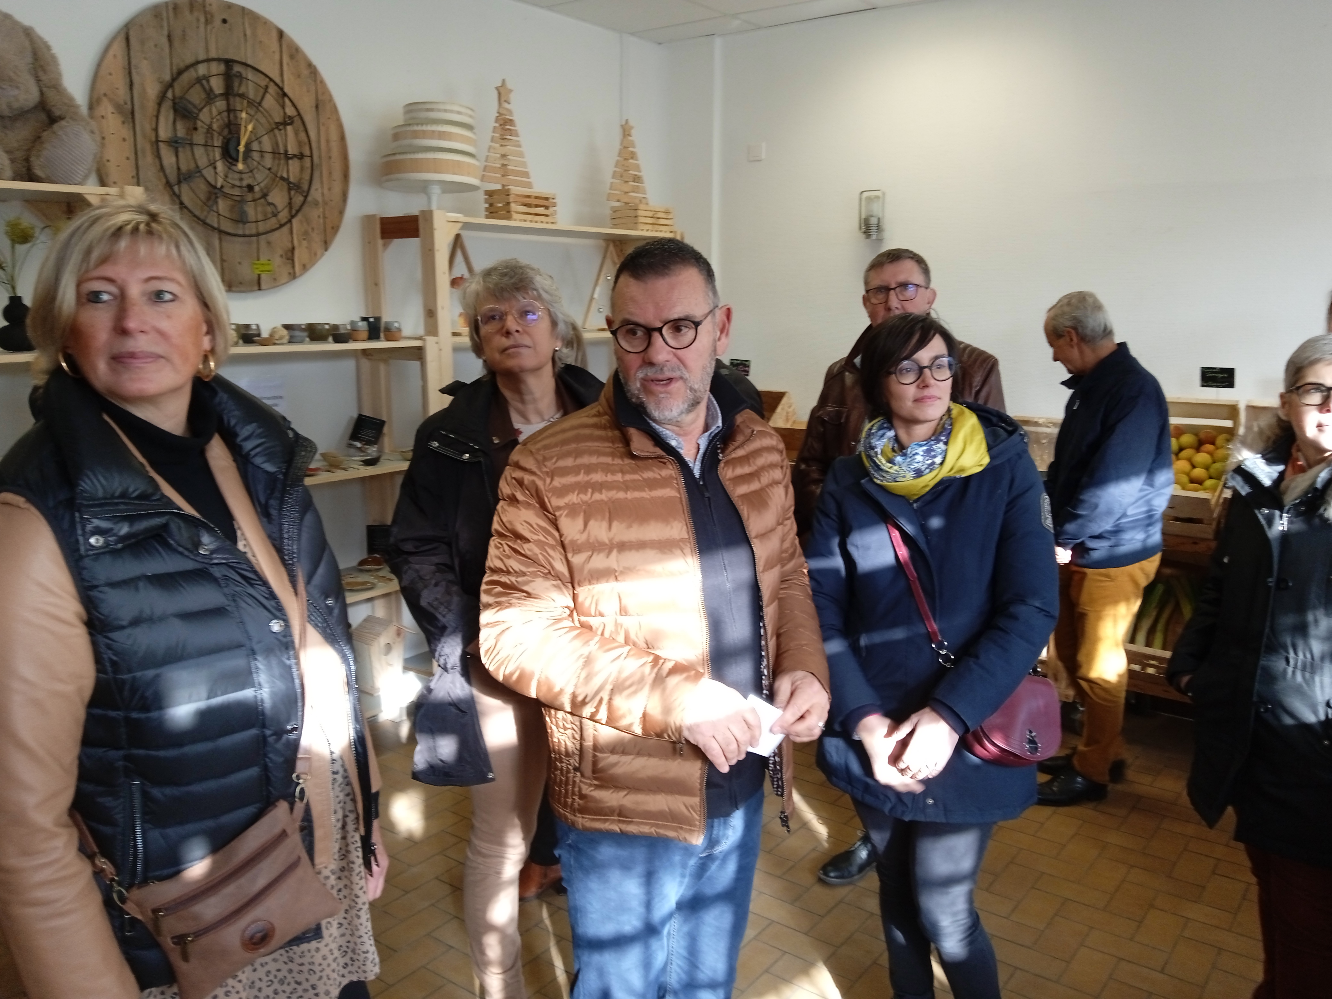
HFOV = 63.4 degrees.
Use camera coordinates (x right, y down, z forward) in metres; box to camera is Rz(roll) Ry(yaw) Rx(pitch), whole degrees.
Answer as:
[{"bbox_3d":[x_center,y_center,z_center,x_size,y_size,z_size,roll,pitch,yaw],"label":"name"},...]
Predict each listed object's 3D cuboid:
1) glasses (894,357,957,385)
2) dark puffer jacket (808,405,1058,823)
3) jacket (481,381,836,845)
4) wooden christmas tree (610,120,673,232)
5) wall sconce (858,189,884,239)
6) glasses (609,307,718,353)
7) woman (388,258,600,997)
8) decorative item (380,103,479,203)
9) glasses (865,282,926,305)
[{"bbox_3d":[0.504,-0.259,2.134,0.136,0.049,0.138,-4,10,4],"label":"glasses"},{"bbox_3d":[0.523,0.221,2.158,0.480,0.810,0.350,3,11,16],"label":"dark puffer jacket"},{"bbox_3d":[-0.030,0.151,1.616,0.500,0.690,0.360,-4,11,-20],"label":"jacket"},{"bbox_3d":[-0.121,-1.549,5.181,0.190,0.520,0.310,8,13,37],"label":"wooden christmas tree"},{"bbox_3d":[0.960,-1.328,5.027,0.115,0.225,0.110,8,13,37],"label":"wall sconce"},{"bbox_3d":[0.002,-0.255,1.560,0.138,0.046,0.140,-2,20,15],"label":"glasses"},{"bbox_3d":[-0.321,0.390,2.251,0.520,1.740,0.360,-3,11,-18],"label":"woman"},{"bbox_3d":[-0.937,-1.349,4.272,0.400,0.430,0.400,0,11,0],"label":"decorative item"},{"bbox_3d":[0.601,-0.523,2.779,0.138,0.043,0.140,0,3,27],"label":"glasses"}]

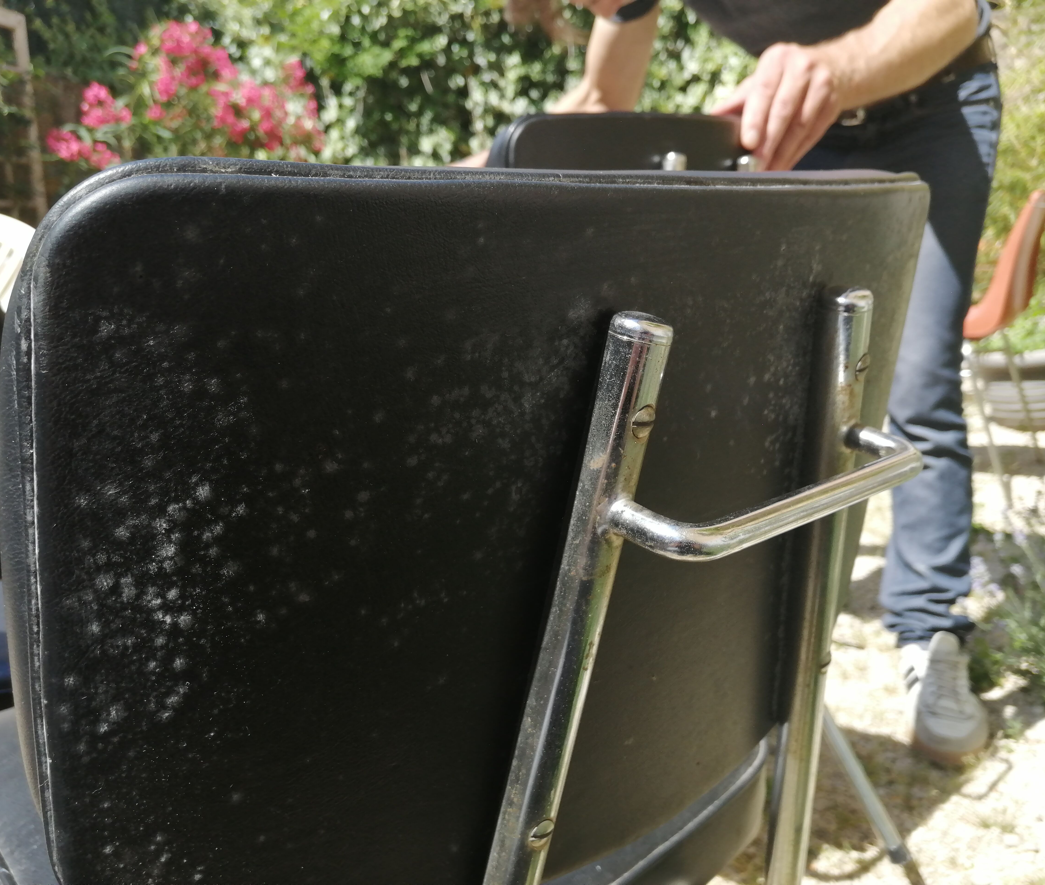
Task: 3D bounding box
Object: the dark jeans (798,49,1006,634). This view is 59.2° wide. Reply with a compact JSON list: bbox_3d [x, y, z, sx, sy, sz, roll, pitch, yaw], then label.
[{"bbox_3d":[0.540,-0.137,1.516,0.450,0.930,0.340,11,19,35],"label":"dark jeans"}]

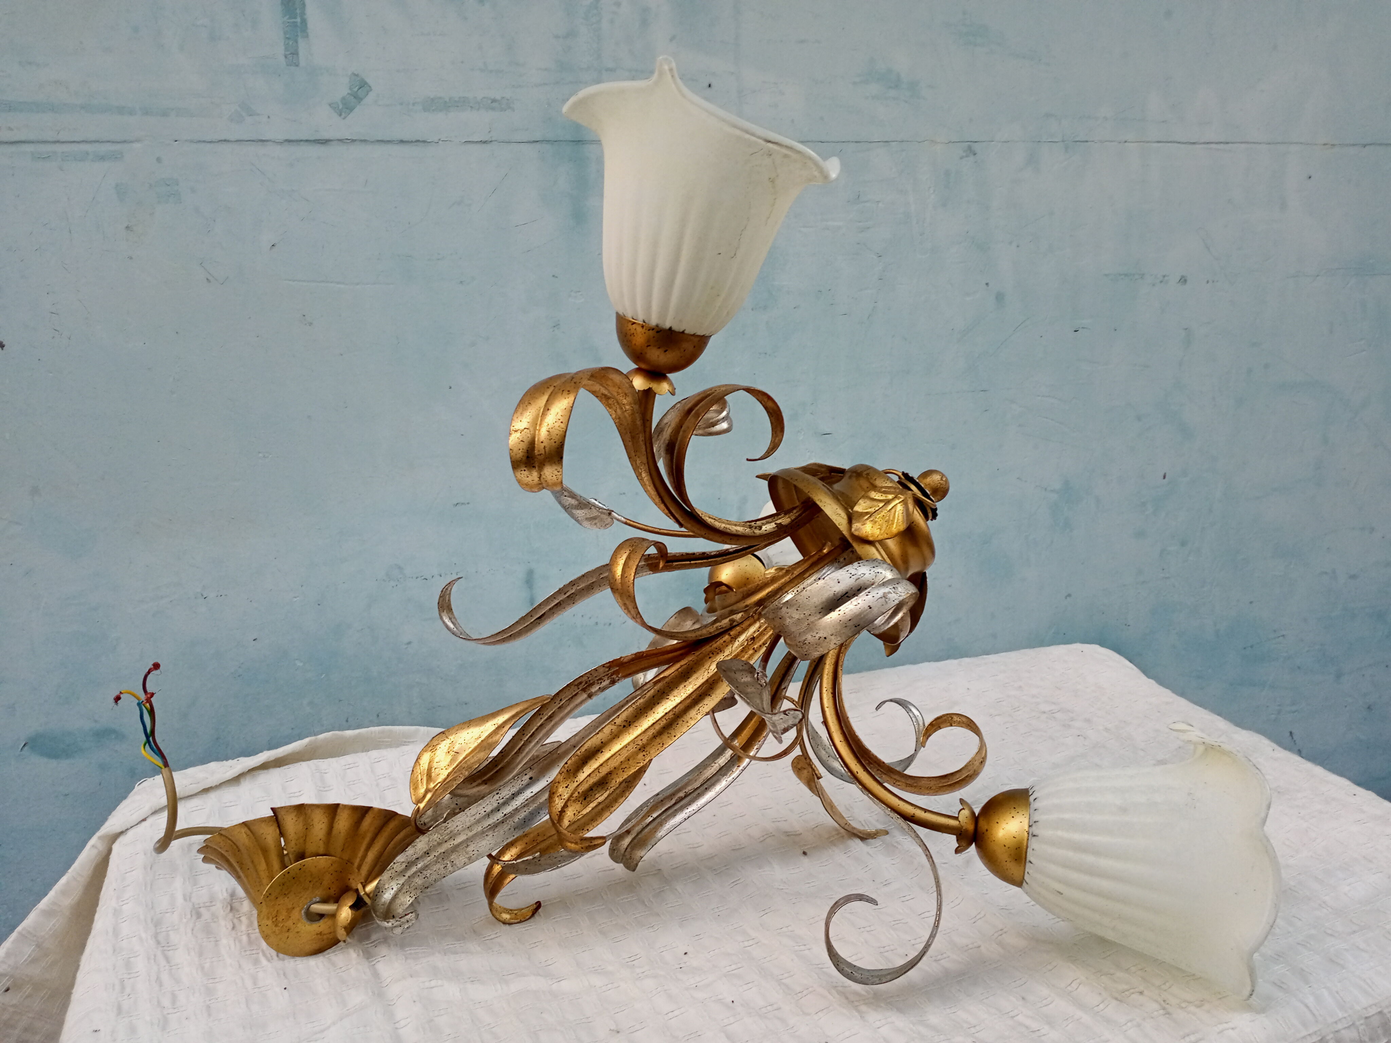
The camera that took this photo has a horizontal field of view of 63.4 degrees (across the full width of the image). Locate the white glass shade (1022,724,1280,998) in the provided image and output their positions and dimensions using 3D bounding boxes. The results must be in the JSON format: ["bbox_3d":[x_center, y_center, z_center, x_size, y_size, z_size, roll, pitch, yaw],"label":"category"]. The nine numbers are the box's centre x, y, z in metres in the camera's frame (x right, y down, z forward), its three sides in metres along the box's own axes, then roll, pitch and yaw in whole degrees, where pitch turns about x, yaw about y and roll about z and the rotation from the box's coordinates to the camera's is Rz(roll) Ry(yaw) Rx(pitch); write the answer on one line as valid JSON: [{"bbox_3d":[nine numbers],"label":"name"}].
[{"bbox_3d":[0.239,0.184,0.621,0.116,0.145,0.145,6,0,13],"label":"white glass shade"}]

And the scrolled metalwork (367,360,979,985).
[{"bbox_3d":[-0.011,0.107,0.743,0.446,0.367,0.313,-36,0,-8],"label":"scrolled metalwork"}]

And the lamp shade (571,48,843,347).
[{"bbox_3d":[-0.003,-0.156,0.602,0.145,0.120,0.145,15,17,0],"label":"lamp shade"}]

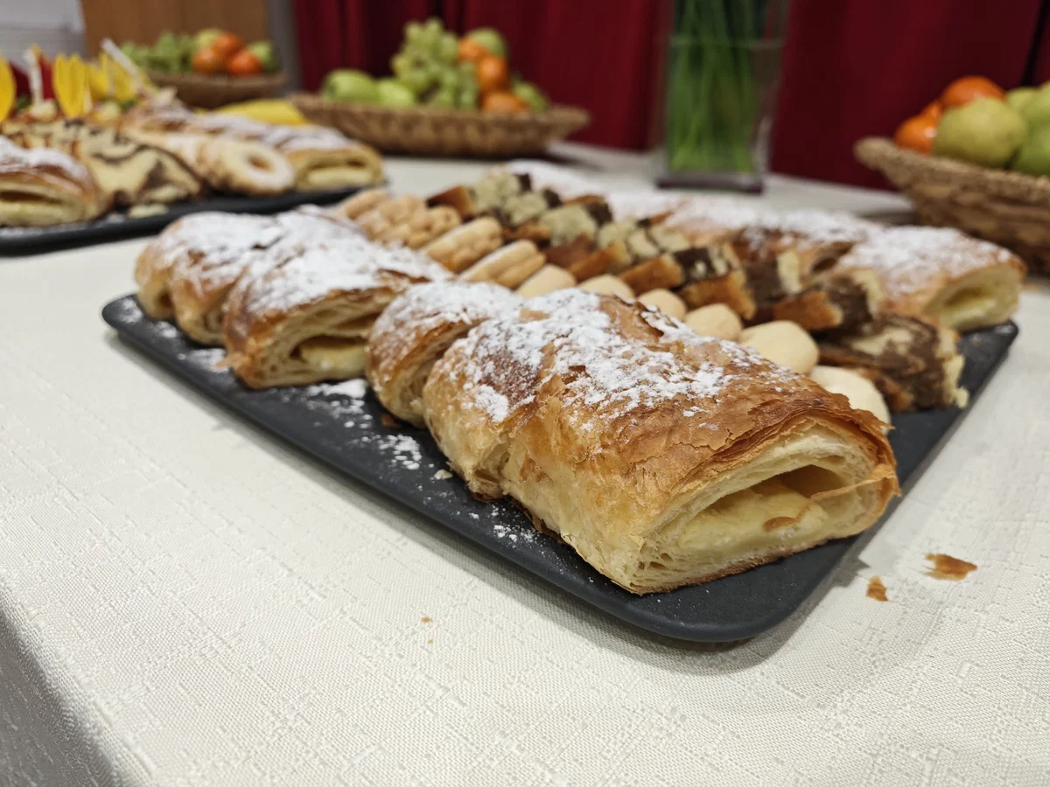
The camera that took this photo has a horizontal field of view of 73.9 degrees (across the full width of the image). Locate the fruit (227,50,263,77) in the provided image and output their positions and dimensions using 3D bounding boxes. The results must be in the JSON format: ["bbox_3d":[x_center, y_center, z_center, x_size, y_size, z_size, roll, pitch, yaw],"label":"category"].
[{"bbox_3d":[-0.599,-0.699,1.490,0.066,0.064,0.066,1,27,0],"label":"fruit"}]

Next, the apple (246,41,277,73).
[{"bbox_3d":[-0.540,-0.685,1.420,0.071,0.068,0.071,0,23,0],"label":"apple"}]

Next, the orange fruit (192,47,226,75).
[{"bbox_3d":[-0.676,-0.702,1.490,0.066,0.064,0.066,1,27,0],"label":"orange fruit"}]

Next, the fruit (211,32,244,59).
[{"bbox_3d":[-0.647,-0.752,1.520,0.066,0.063,0.066,1,27,0],"label":"fruit"}]

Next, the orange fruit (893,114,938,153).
[{"bbox_3d":[0.452,-0.287,0.790,0.060,0.056,0.060,0,23,0],"label":"orange fruit"}]

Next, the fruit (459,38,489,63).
[{"bbox_3d":[-0.092,-0.632,1.300,0.061,0.056,0.061,0,23,0],"label":"fruit"}]

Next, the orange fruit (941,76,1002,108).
[{"bbox_3d":[0.499,-0.325,0.780,0.061,0.057,0.061,0,23,0],"label":"orange fruit"}]

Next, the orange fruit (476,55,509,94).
[{"bbox_3d":[-0.057,-0.558,1.220,0.062,0.061,0.062,1,27,0],"label":"orange fruit"}]

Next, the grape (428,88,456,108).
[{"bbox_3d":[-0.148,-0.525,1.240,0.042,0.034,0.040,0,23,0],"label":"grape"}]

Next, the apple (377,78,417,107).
[{"bbox_3d":[-0.228,-0.527,1.230,0.071,0.066,0.071,0,23,0],"label":"apple"}]

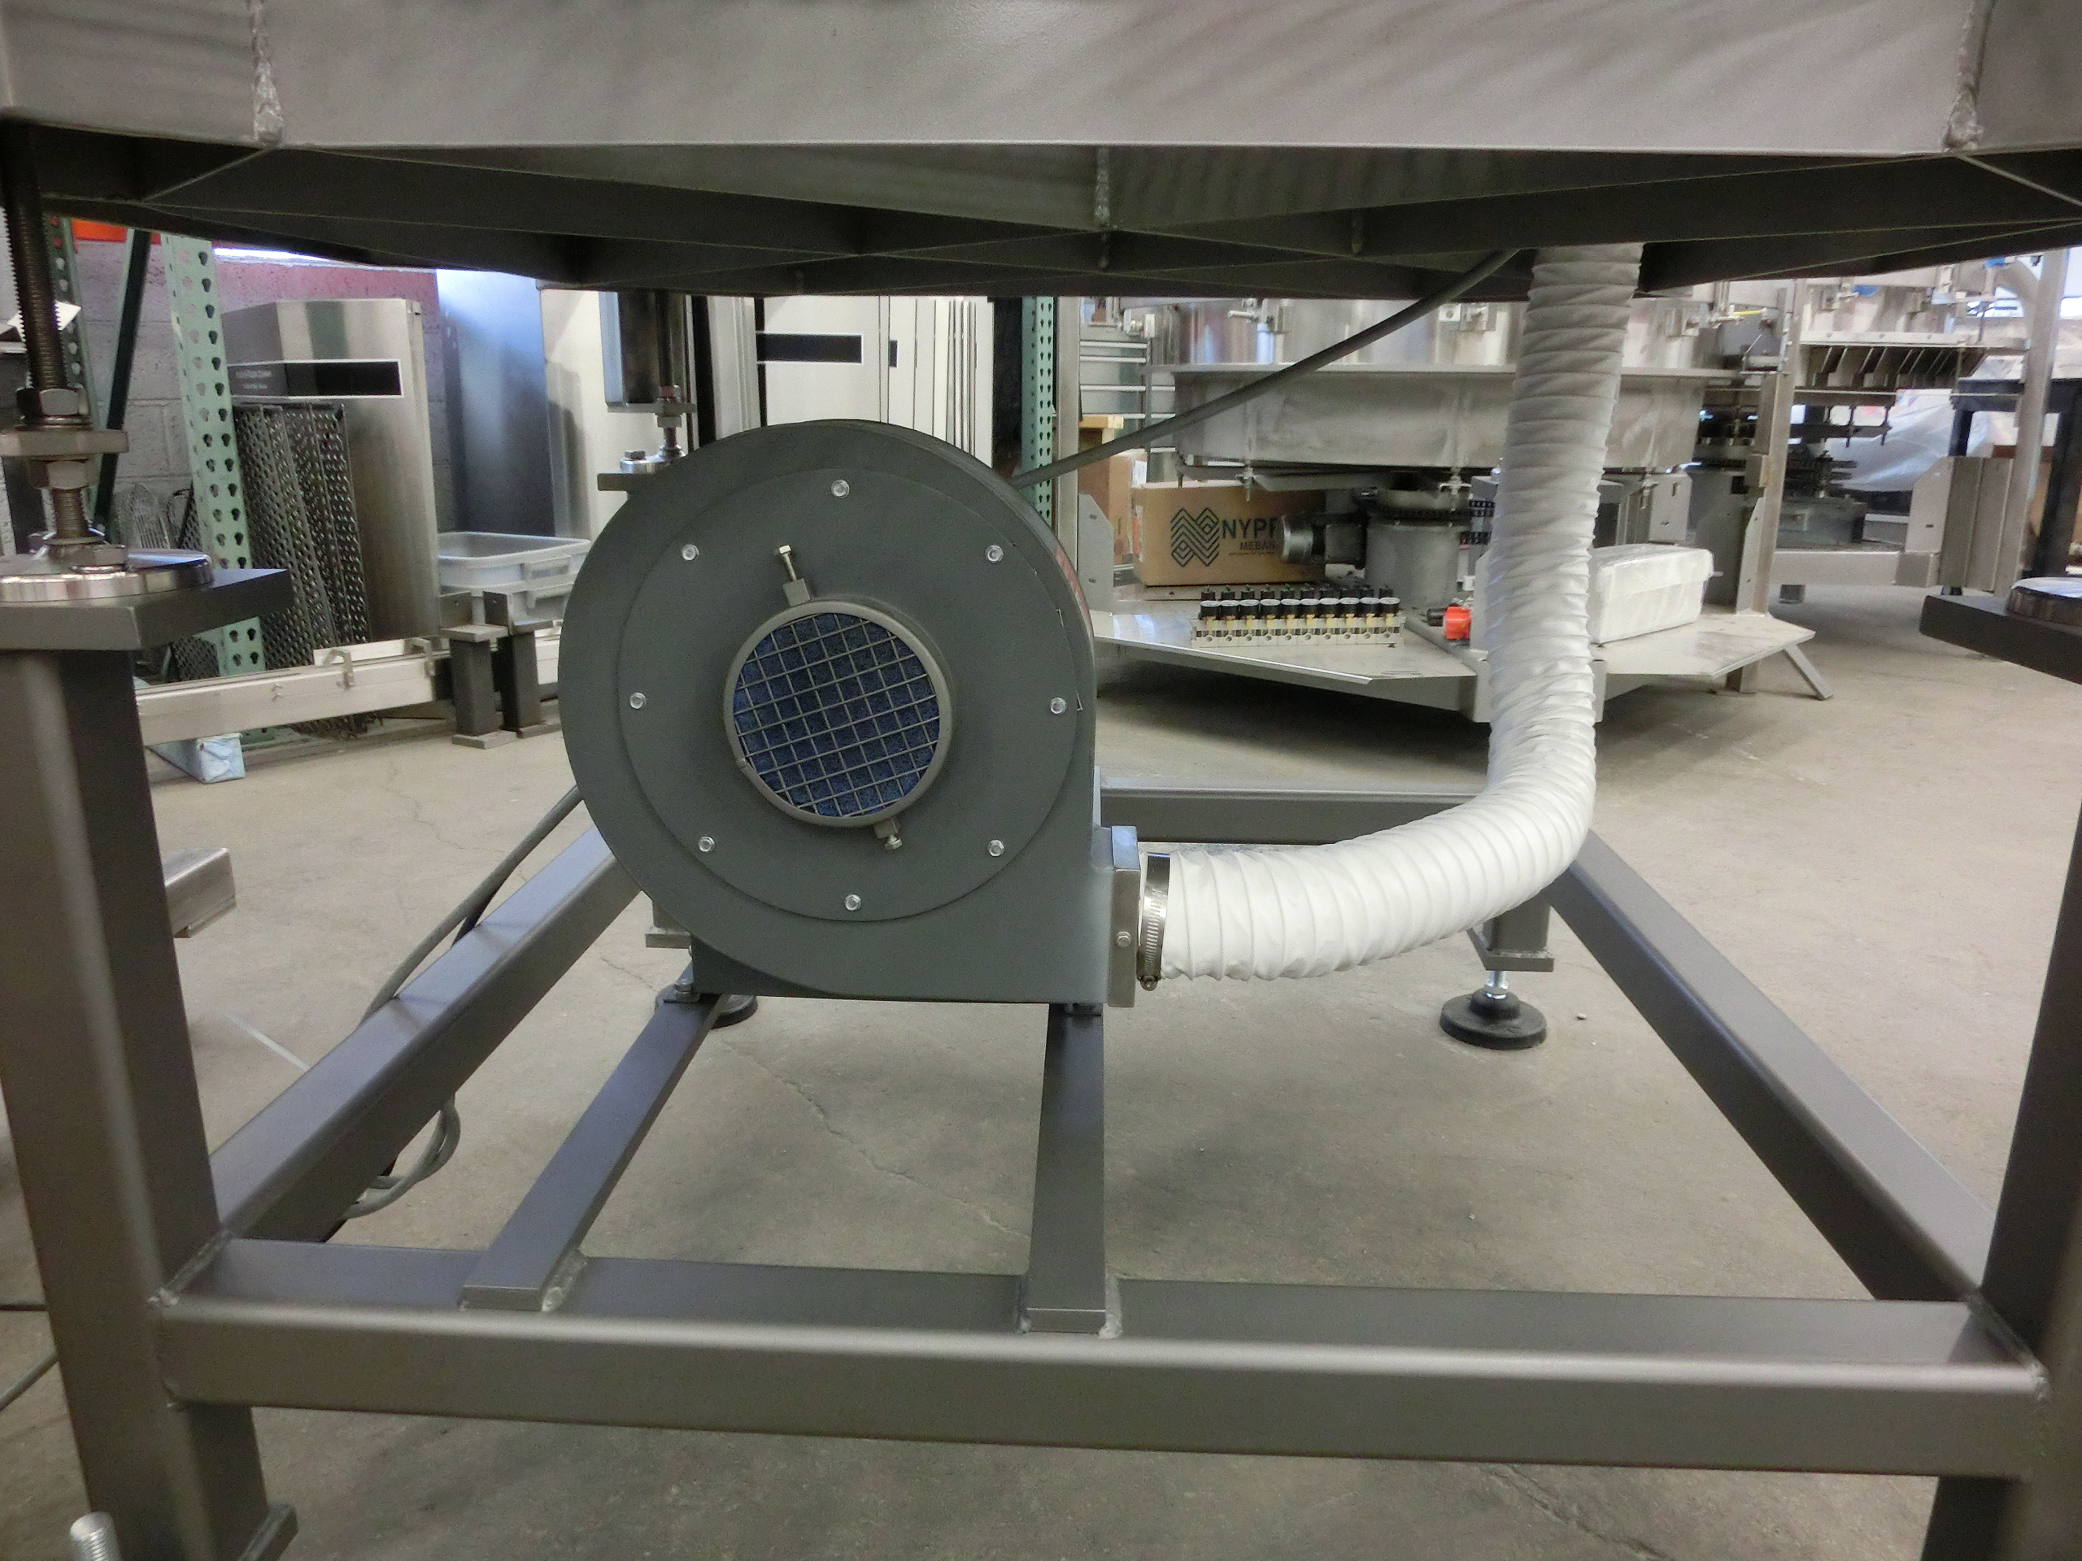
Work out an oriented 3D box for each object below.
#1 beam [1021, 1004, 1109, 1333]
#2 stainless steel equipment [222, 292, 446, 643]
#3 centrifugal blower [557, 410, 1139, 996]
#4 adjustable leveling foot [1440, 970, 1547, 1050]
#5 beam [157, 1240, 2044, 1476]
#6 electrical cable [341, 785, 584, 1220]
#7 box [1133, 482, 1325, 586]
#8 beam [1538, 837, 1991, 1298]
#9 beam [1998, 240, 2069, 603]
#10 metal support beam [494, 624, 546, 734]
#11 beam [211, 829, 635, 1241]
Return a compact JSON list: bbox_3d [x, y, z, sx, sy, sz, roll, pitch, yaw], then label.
[{"bbox_3d":[0.033,0.131,1.228,0.040,0.013,1.044,1,16,2],"label":"beam"},{"bbox_3d":[-1.632,-0.646,3.398,0.430,0.880,0.300,4,16,14],"label":"stainless steel equipment"},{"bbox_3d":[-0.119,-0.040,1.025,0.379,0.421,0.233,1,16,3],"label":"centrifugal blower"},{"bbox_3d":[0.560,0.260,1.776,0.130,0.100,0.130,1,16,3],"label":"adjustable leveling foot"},{"bbox_3d":[0.015,0.302,0.758,0.944,0.063,0.063,1,16,3],"label":"beam"},{"bbox_3d":[-0.483,0.180,1.203,0.158,0.284,0.302,1,16,3],"label":"electrical cable"},{"bbox_3d":[0.563,-0.756,4.352,0.580,0.280,0.380,-2,16,-7],"label":"box"},{"bbox_3d":[0.542,0.178,1.210,0.063,0.063,0.923,1,16,3],"label":"beam"},{"bbox_3d":[3.455,-1.282,5.025,0.090,1.320,0.090,1,16,3],"label":"beam"},{"bbox_3d":[-1.149,-0.229,3.199,0.070,0.235,0.070,10,19,32],"label":"metal support beam"},{"bbox_3d":[-0.464,0.158,1.257,0.063,0.063,0.923,1,16,3],"label":"beam"}]

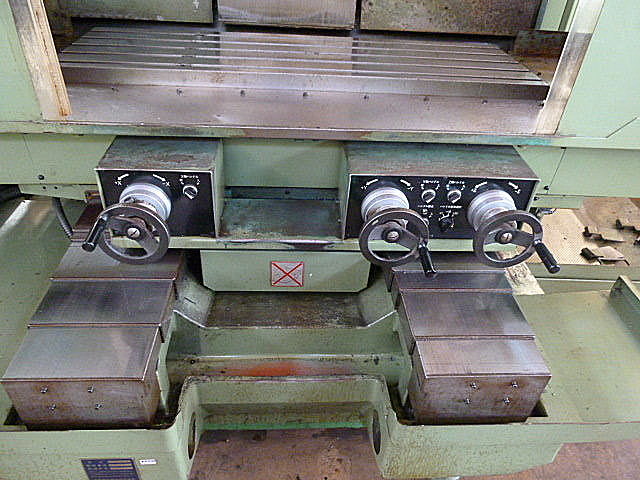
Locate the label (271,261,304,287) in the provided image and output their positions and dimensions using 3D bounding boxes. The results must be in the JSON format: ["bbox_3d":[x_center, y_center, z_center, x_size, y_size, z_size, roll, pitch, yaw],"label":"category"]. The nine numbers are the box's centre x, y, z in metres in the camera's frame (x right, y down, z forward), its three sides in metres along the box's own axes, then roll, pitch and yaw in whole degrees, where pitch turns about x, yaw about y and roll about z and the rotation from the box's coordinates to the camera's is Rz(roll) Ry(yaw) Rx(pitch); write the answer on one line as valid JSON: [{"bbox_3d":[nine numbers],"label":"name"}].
[{"bbox_3d":[-0.093,0.096,1.351,0.093,0.094,0.005,1,37,-4],"label":"label"}]

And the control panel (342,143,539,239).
[{"bbox_3d":[0.301,-0.132,1.259,0.476,0.194,0.184,1,37,-4],"label":"control panel"}]

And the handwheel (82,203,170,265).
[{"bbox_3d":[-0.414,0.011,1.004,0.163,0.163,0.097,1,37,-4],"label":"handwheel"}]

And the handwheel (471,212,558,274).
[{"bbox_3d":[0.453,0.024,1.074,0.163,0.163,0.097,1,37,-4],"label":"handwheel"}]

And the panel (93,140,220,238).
[{"bbox_3d":[-0.395,-0.139,1.204,0.264,0.194,0.184,1,37,-4],"label":"panel"}]

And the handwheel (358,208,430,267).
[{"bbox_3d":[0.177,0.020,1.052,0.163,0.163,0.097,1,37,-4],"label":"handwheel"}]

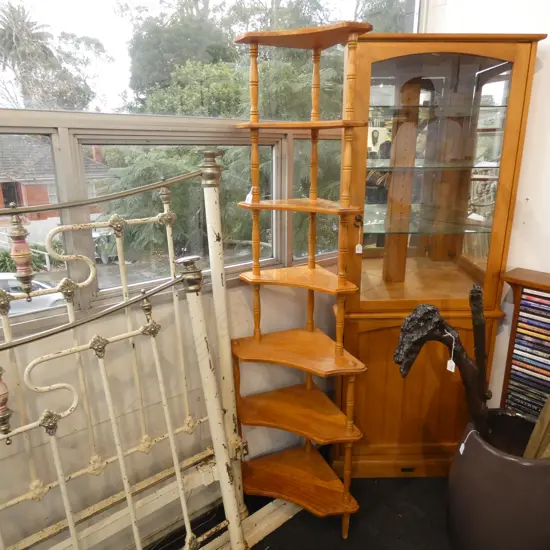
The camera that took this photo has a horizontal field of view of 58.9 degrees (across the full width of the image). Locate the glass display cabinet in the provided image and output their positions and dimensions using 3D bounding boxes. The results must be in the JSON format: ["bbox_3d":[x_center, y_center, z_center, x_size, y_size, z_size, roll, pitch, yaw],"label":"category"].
[{"bbox_3d":[0.602,-0.010,2.185,0.725,1.870,0.440,0,16,0],"label":"glass display cabinet"}]

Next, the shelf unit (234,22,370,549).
[{"bbox_3d":[0.105,0.104,1.836,0.545,1.840,0.366,7,17,22],"label":"shelf unit"}]

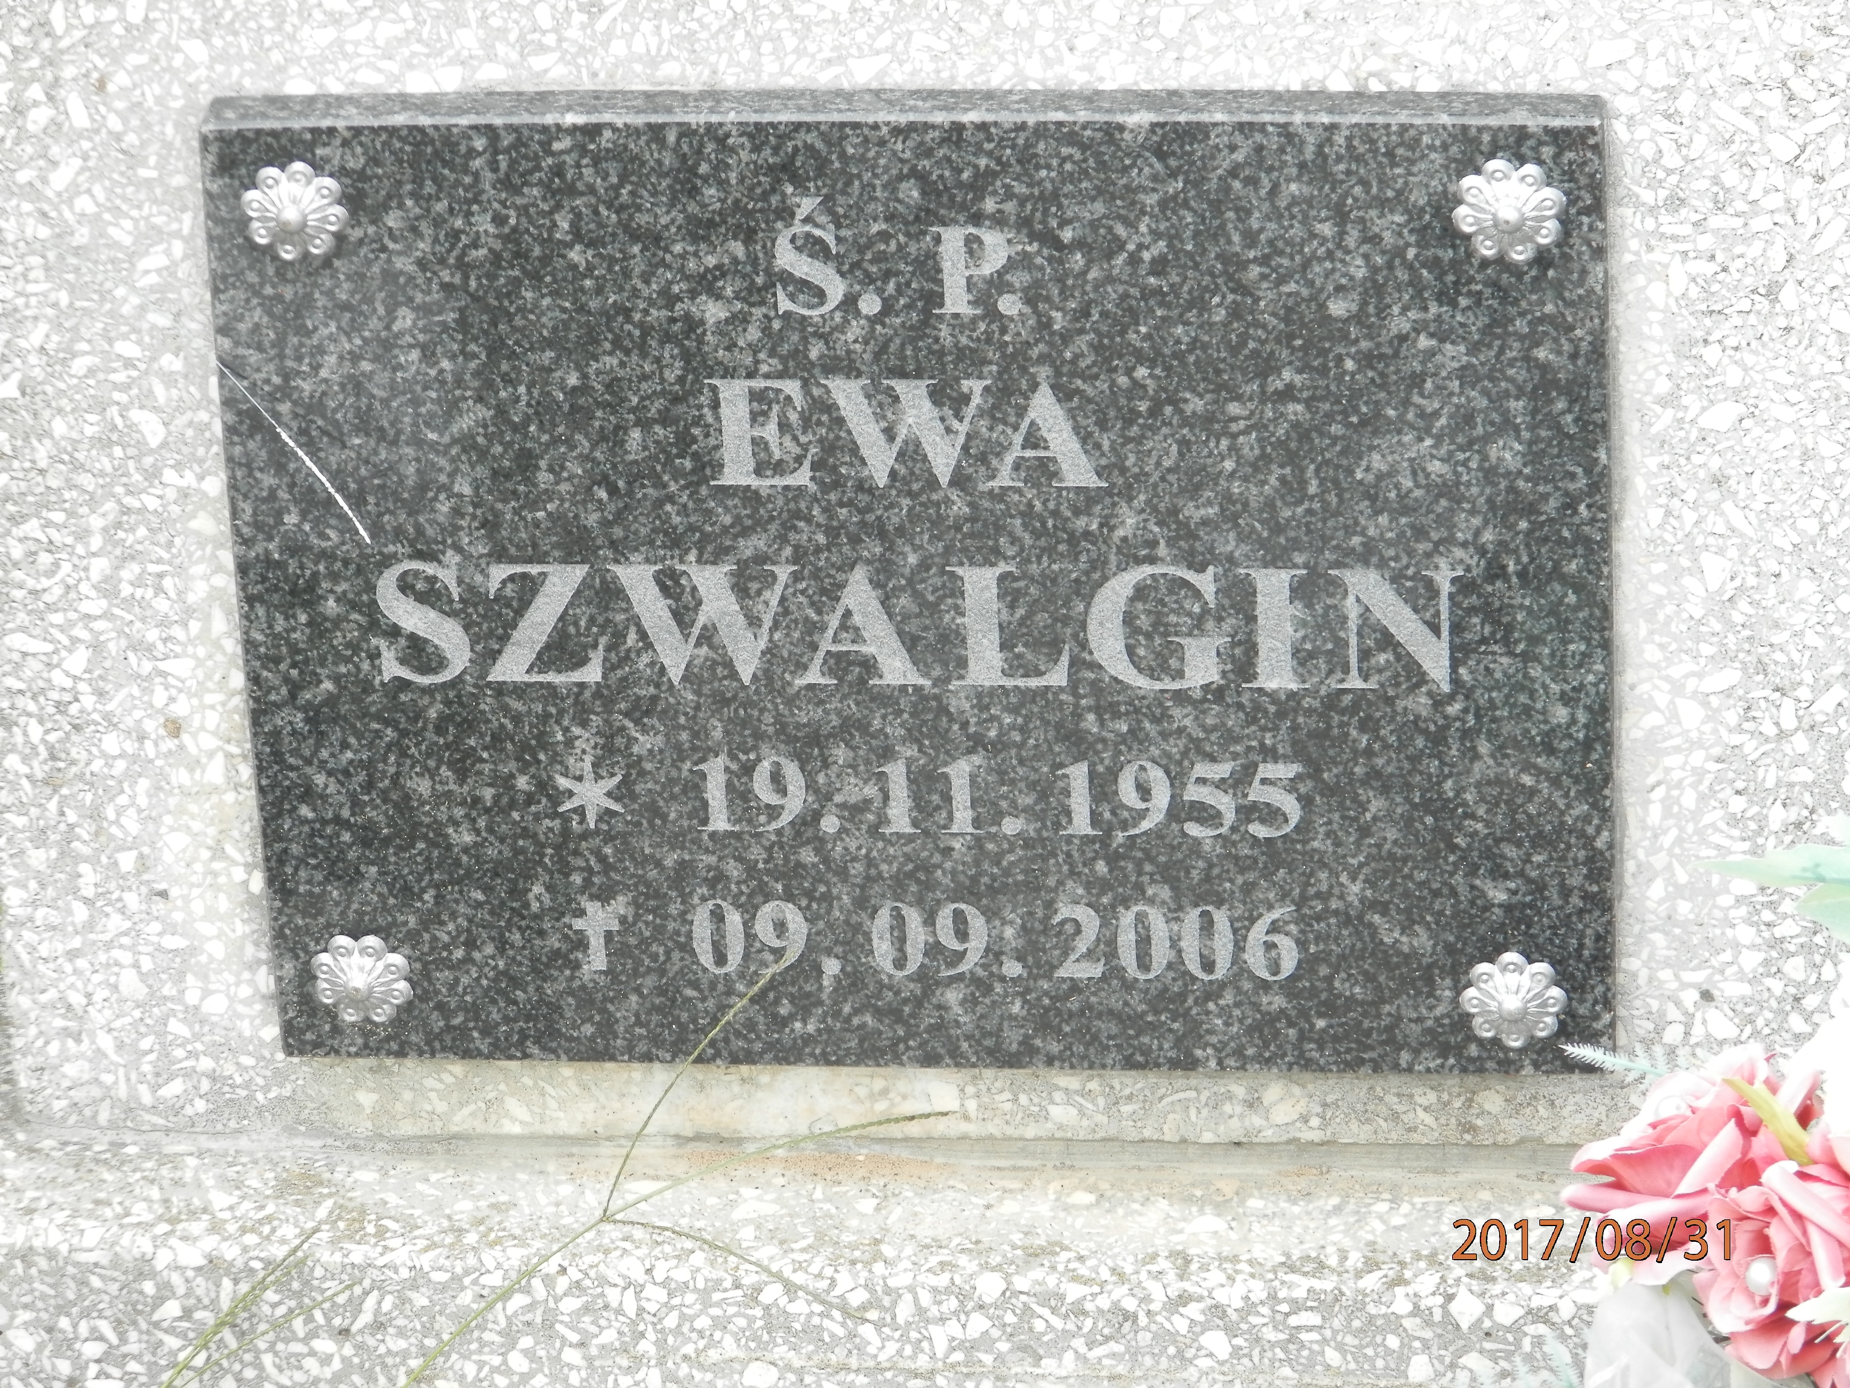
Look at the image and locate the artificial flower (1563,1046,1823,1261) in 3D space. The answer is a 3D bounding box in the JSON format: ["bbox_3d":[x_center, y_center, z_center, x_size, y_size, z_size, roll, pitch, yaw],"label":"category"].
[{"bbox_3d":[0.215,0.129,2.290,0.068,0.058,0.068,12,29,30],"label":"artificial flower"}]

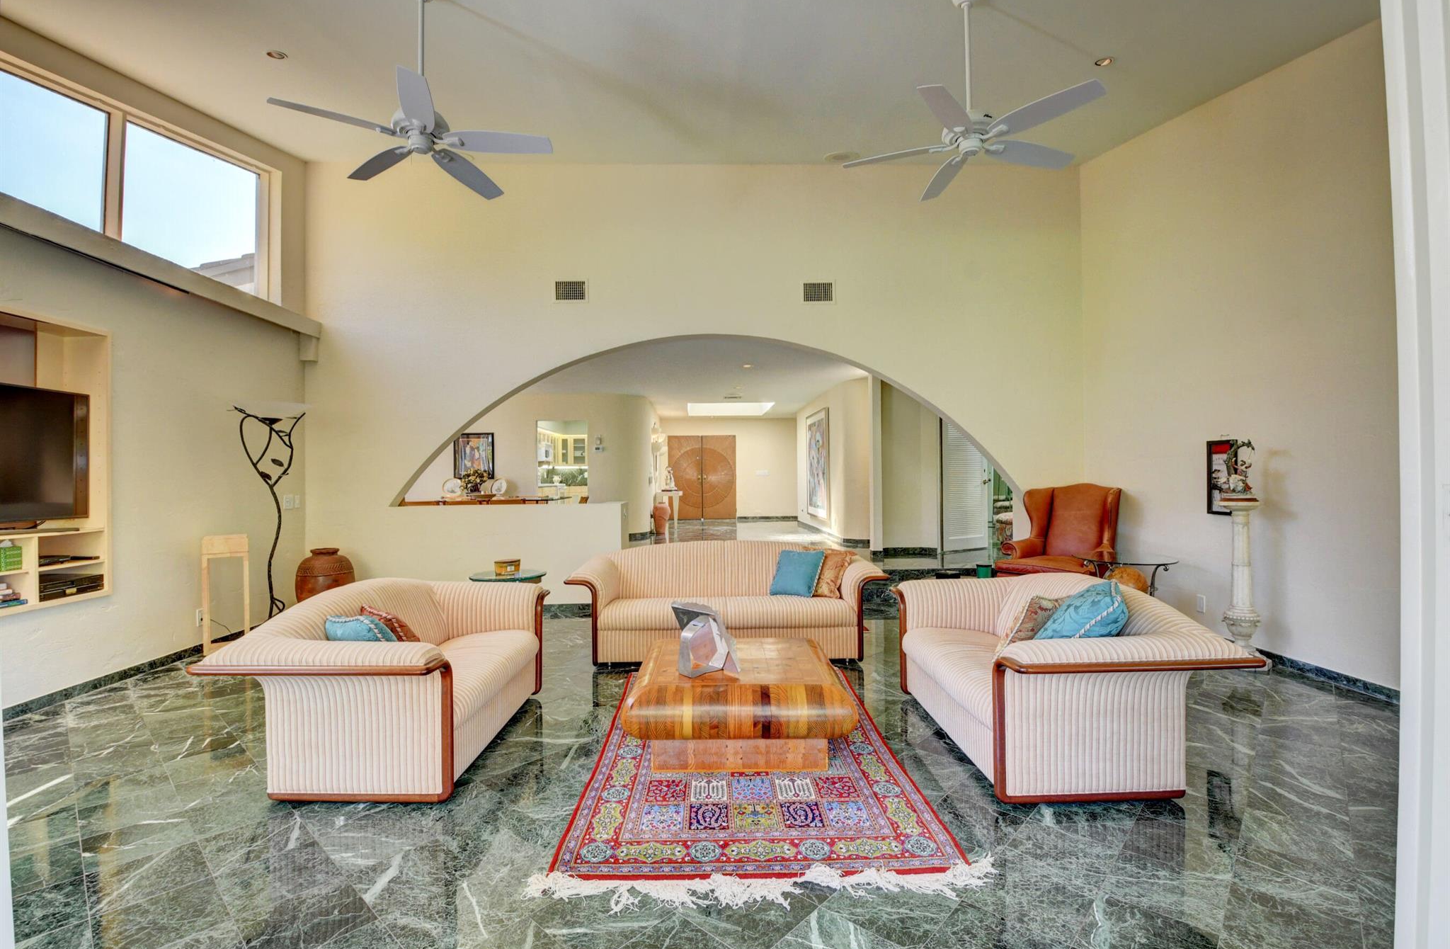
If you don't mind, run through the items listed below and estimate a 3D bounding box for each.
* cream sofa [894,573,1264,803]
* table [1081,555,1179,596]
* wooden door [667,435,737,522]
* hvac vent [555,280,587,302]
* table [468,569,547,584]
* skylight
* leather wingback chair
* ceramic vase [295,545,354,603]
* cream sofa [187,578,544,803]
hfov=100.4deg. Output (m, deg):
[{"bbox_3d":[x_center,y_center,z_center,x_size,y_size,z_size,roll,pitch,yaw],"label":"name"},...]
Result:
[{"bbox_3d":[1.512,0.925,2.987,0.920,0.794,1.551,-1,0,-2],"label":"cream sofa"},{"bbox_3d":[3.250,1.004,4.898,0.742,0.645,0.742,-1,0,-1],"label":"table"},{"bbox_3d":[-0.520,0.072,14.200,1.620,2.000,0.070,-1,0,0],"label":"wooden door"},{"bbox_3d":[-1.543,-1.843,6.032,0.335,0.226,0.040,-1,0,-1],"label":"hvac vent"},{"bbox_3d":[-1.674,1.072,4.688,0.580,0.570,0.580,-1,0,0],"label":"table"},{"bbox_3d":[0.080,-1.463,12.931,1.697,0.200,2.526,-1,0,-1],"label":"skylight"},{"bbox_3d":[2.959,0.706,5.362,0.780,1.180,0.820,-1,0,45],"label":"leather wingback chair"},{"bbox_3d":[-3.511,1.020,5.311,0.449,0.741,0.449,-1,0,-1],"label":"ceramic vase"},{"bbox_3d":[-1.562,0.964,3.056,0.920,0.794,1.551,-1,0,1],"label":"cream sofa"}]

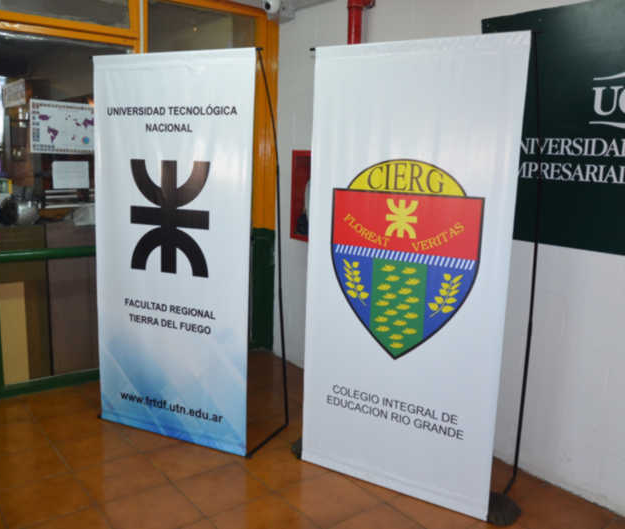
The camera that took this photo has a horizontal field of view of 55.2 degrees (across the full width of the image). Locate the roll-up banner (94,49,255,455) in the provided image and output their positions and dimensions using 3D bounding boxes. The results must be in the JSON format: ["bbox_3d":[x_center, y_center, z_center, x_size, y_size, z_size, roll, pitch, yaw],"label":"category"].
[{"bbox_3d":[-0.698,-0.048,2.933,0.910,1.900,0.030,6,10,23],"label":"roll-up banner"}]

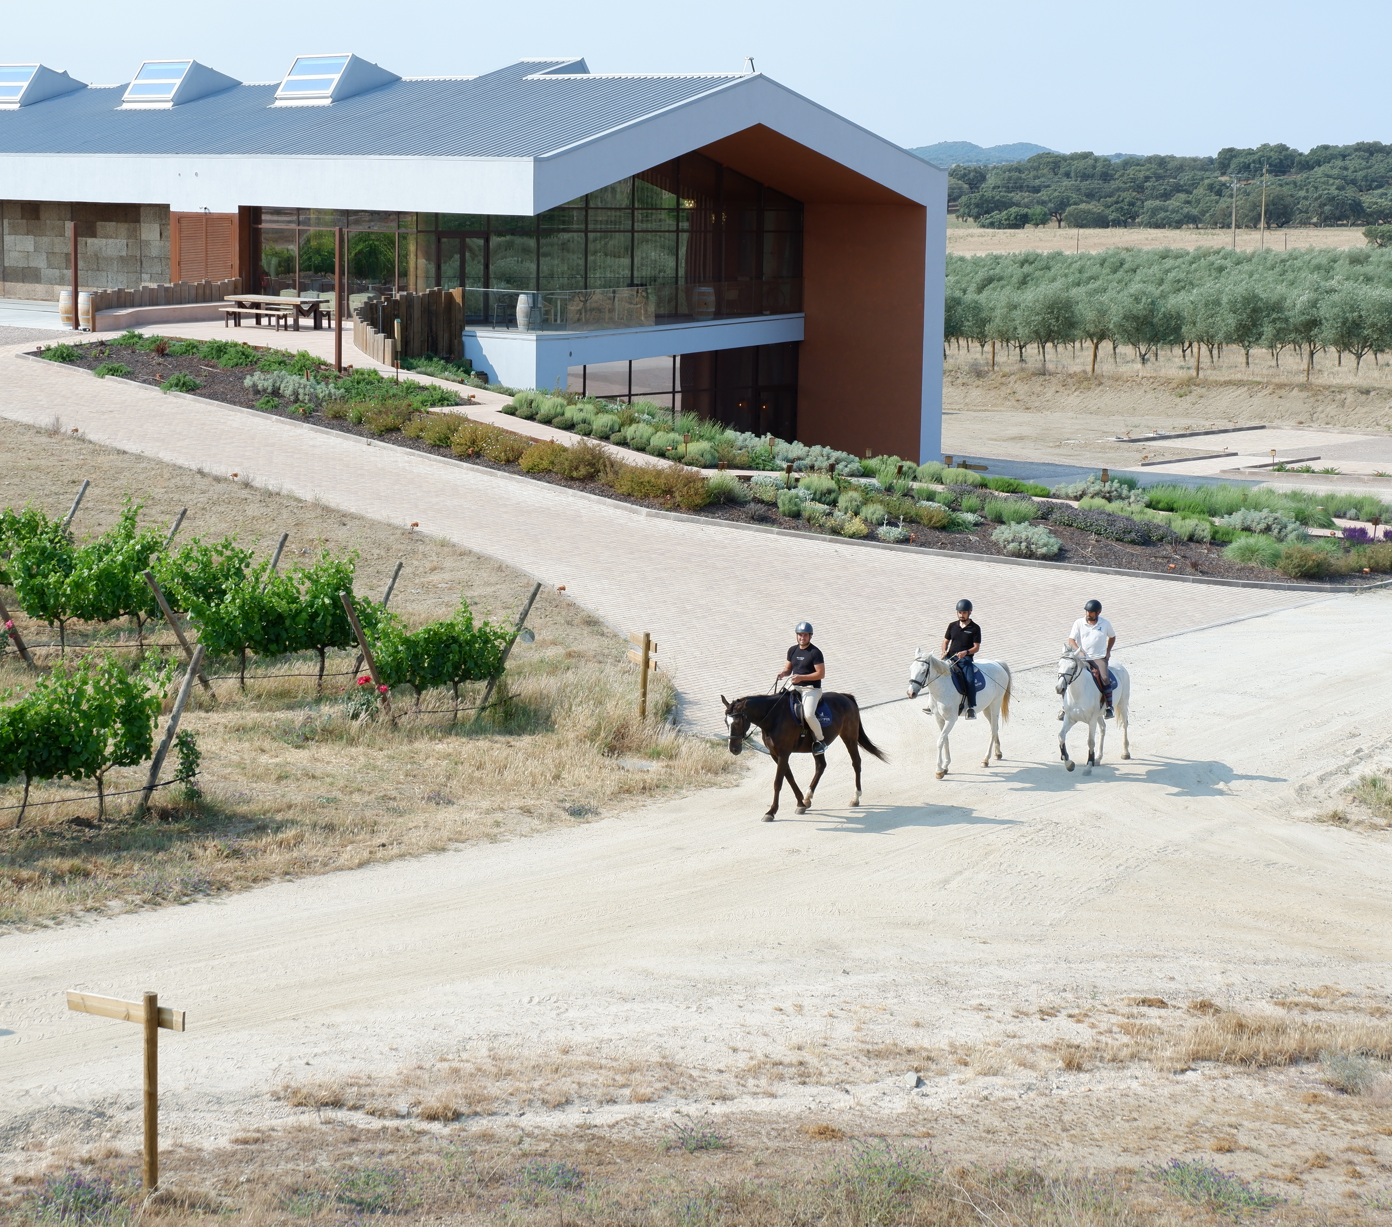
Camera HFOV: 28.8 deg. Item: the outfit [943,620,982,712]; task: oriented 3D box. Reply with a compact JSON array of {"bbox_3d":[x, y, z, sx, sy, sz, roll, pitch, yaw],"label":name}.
[{"bbox_3d":[3.687,0.776,37.886,0.640,1.411,0.580,7,11,35],"label":"outfit"}]

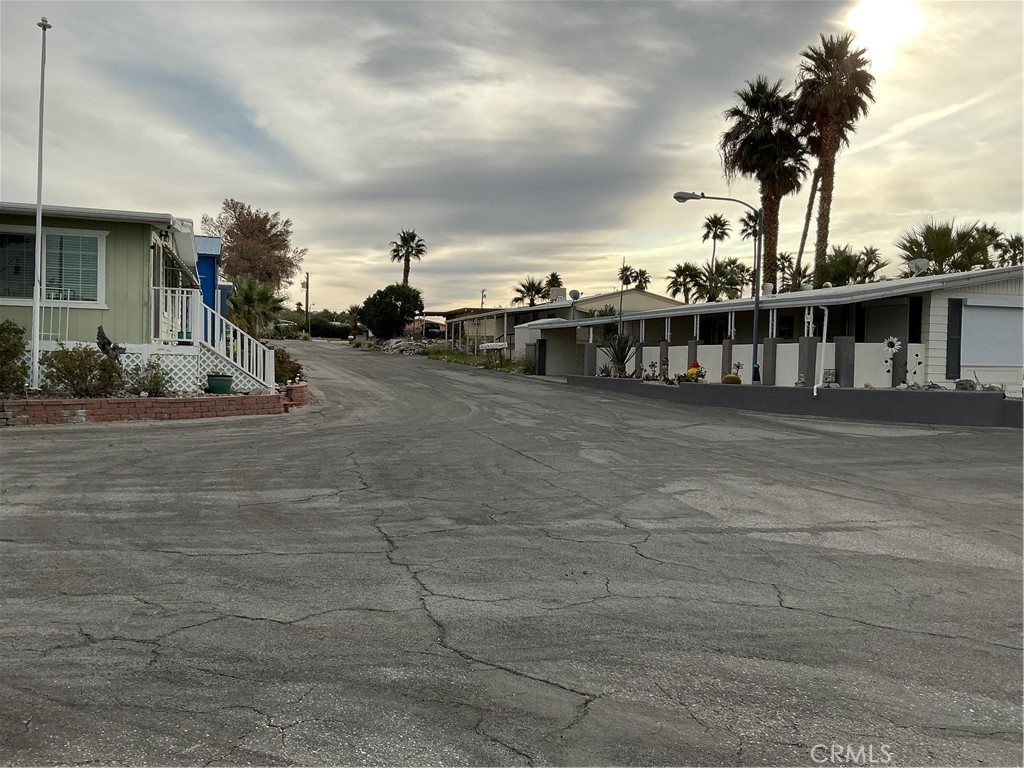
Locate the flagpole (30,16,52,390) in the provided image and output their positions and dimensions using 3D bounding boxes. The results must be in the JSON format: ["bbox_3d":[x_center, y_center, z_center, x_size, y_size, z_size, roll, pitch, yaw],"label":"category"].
[{"bbox_3d":[-8.147,-3.092,14.296,0.240,6.385,0.240,2,2,0],"label":"flagpole"}]

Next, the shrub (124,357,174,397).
[{"bbox_3d":[-6.171,-0.128,14.100,0.820,0.680,0.750,1,1,-19],"label":"shrub"}]

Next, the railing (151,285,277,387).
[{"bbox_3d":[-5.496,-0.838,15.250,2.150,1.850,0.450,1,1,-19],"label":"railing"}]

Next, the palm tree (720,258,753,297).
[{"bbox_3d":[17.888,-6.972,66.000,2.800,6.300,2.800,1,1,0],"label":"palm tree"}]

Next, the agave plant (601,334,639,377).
[{"bbox_3d":[4.388,-1.132,33.500,1.600,1.739,1.600,1,2,0],"label":"agave plant"}]

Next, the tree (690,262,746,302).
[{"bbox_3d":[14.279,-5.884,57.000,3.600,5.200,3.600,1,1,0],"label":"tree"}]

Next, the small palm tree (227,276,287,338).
[{"bbox_3d":[-10.824,-2.794,35.057,2.550,3.500,2.500,1,2,0],"label":"small palm tree"}]

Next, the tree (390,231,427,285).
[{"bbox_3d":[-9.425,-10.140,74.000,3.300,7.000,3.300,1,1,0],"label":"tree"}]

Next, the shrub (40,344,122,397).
[{"bbox_3d":[-7.432,-0.233,14.300,1.400,0.898,1.250,1,2,0],"label":"shrub"}]

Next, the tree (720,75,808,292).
[{"bbox_3d":[13.240,-8.073,43.261,4.600,16.000,4.500,1,2,0],"label":"tree"}]

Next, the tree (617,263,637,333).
[{"bbox_3d":[15.797,-10.345,115.204,2.800,12.500,2.800,1,2,0],"label":"tree"}]

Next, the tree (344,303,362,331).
[{"bbox_3d":[-16.733,-6.959,88.000,2.100,3.400,2.100,1,1,0],"label":"tree"}]

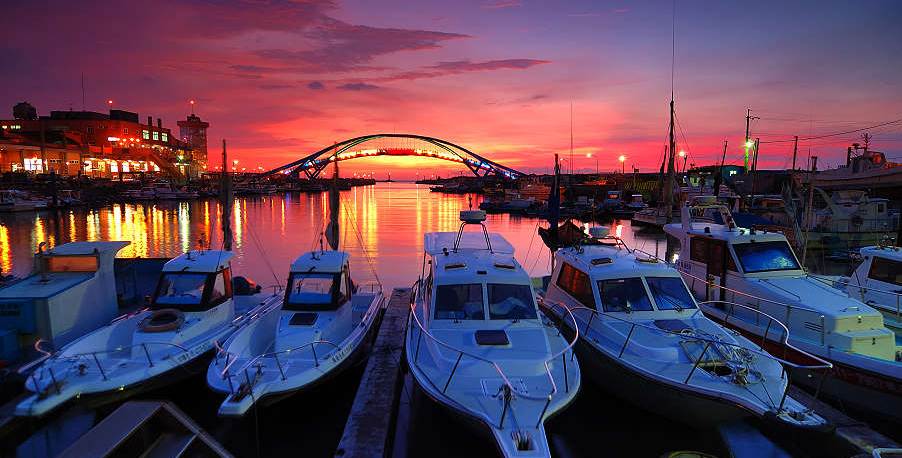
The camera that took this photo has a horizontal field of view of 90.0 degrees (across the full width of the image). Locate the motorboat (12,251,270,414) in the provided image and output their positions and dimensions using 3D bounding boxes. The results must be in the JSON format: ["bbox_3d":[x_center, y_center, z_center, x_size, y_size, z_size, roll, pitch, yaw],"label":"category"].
[{"bbox_3d":[-6.050,2.013,9.765,2.550,2.450,7.900,-1,6,-5],"label":"motorboat"}]

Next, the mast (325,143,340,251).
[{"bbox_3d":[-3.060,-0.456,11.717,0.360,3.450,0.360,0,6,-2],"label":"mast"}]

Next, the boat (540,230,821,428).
[{"bbox_3d":[4.000,1.747,9.184,2.850,3.100,8.000,0,6,-2],"label":"boat"}]

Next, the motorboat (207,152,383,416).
[{"bbox_3d":[-3.000,0.709,9.728,2.400,5.050,7.900,0,6,-2],"label":"motorboat"}]

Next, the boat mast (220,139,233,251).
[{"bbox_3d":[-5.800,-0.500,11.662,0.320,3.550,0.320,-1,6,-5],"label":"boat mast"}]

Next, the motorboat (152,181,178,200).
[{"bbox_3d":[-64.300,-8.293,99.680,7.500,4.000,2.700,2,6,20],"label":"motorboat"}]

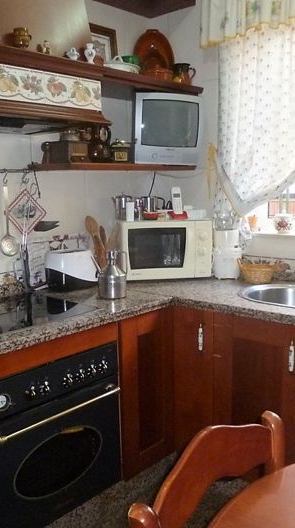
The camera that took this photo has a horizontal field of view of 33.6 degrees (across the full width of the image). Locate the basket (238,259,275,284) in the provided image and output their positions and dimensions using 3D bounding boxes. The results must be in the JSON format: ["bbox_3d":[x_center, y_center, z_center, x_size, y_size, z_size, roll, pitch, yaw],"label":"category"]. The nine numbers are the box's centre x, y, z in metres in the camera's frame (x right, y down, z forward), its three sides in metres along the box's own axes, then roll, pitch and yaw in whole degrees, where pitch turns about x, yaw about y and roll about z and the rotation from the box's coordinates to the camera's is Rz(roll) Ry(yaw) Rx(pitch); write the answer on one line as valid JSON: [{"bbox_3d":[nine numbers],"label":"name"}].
[{"bbox_3d":[0.534,0.033,2.384,0.192,0.112,0.138,7,13,43],"label":"basket"}]

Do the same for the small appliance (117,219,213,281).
[{"bbox_3d":[0.088,-0.089,2.676,0.445,0.305,0.325,-3,9,-7],"label":"small appliance"}]

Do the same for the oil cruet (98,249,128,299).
[{"bbox_3d":[-0.165,0.044,2.167,0.145,0.200,0.122,-2,9,0],"label":"oil cruet"}]

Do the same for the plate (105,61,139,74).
[{"bbox_3d":[-0.112,-0.829,2.112,0.165,0.054,0.165,-1,9,0],"label":"plate"}]

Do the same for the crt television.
[{"bbox_3d":[0.059,-0.669,2.519,0.338,0.325,0.350,-4,9,-14],"label":"crt television"}]

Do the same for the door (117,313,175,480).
[{"bbox_3d":[0.000,0.551,2.105,0.324,0.687,0.020,-11,13,-44],"label":"door"}]

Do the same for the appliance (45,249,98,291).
[{"bbox_3d":[-0.387,0.026,2.353,0.275,0.188,0.138,-11,13,-44],"label":"appliance"}]

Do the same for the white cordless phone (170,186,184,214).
[{"bbox_3d":[0.162,-0.347,2.680,0.055,0.150,0.040,-3,-2,-10],"label":"white cordless phone"}]

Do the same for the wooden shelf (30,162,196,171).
[{"bbox_3d":[-0.142,-0.485,2.471,0.853,0.028,0.288,-11,13,-44],"label":"wooden shelf"}]

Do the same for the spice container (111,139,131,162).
[{"bbox_3d":[-0.127,-0.549,2.418,0.090,0.118,0.090,-3,9,-11],"label":"spice container"}]

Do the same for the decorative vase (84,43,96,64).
[{"bbox_3d":[-0.219,-0.807,1.890,0.043,0.084,0.043,-1,9,0],"label":"decorative vase"}]

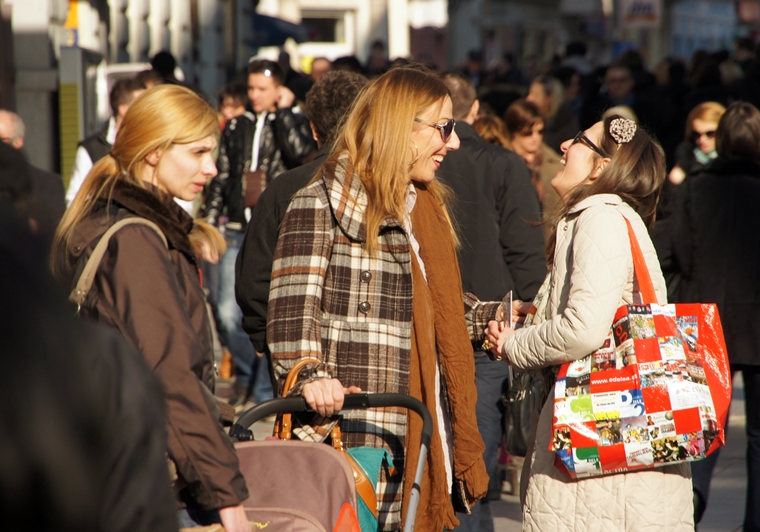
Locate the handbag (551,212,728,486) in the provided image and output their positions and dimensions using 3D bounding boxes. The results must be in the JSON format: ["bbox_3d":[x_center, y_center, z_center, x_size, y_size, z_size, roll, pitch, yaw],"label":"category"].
[{"bbox_3d":[0.536,0.164,13.700,0.360,0.520,0.180,-7,2,-2],"label":"handbag"}]

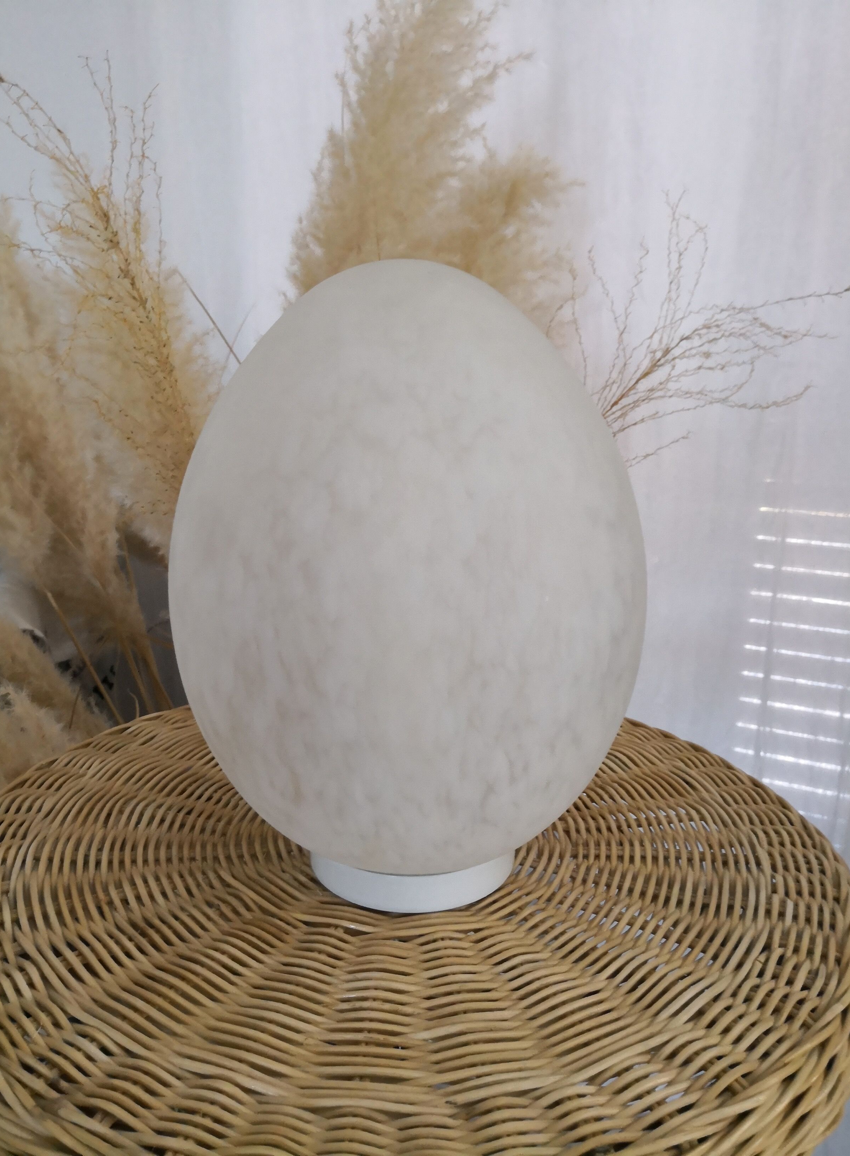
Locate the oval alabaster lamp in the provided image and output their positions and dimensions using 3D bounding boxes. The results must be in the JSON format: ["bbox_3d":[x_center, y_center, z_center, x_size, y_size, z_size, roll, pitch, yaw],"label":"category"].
[{"bbox_3d":[-0.010,0.001,0.502,0.258,0.340,0.258,-1,13,0],"label":"oval alabaster lamp"}]

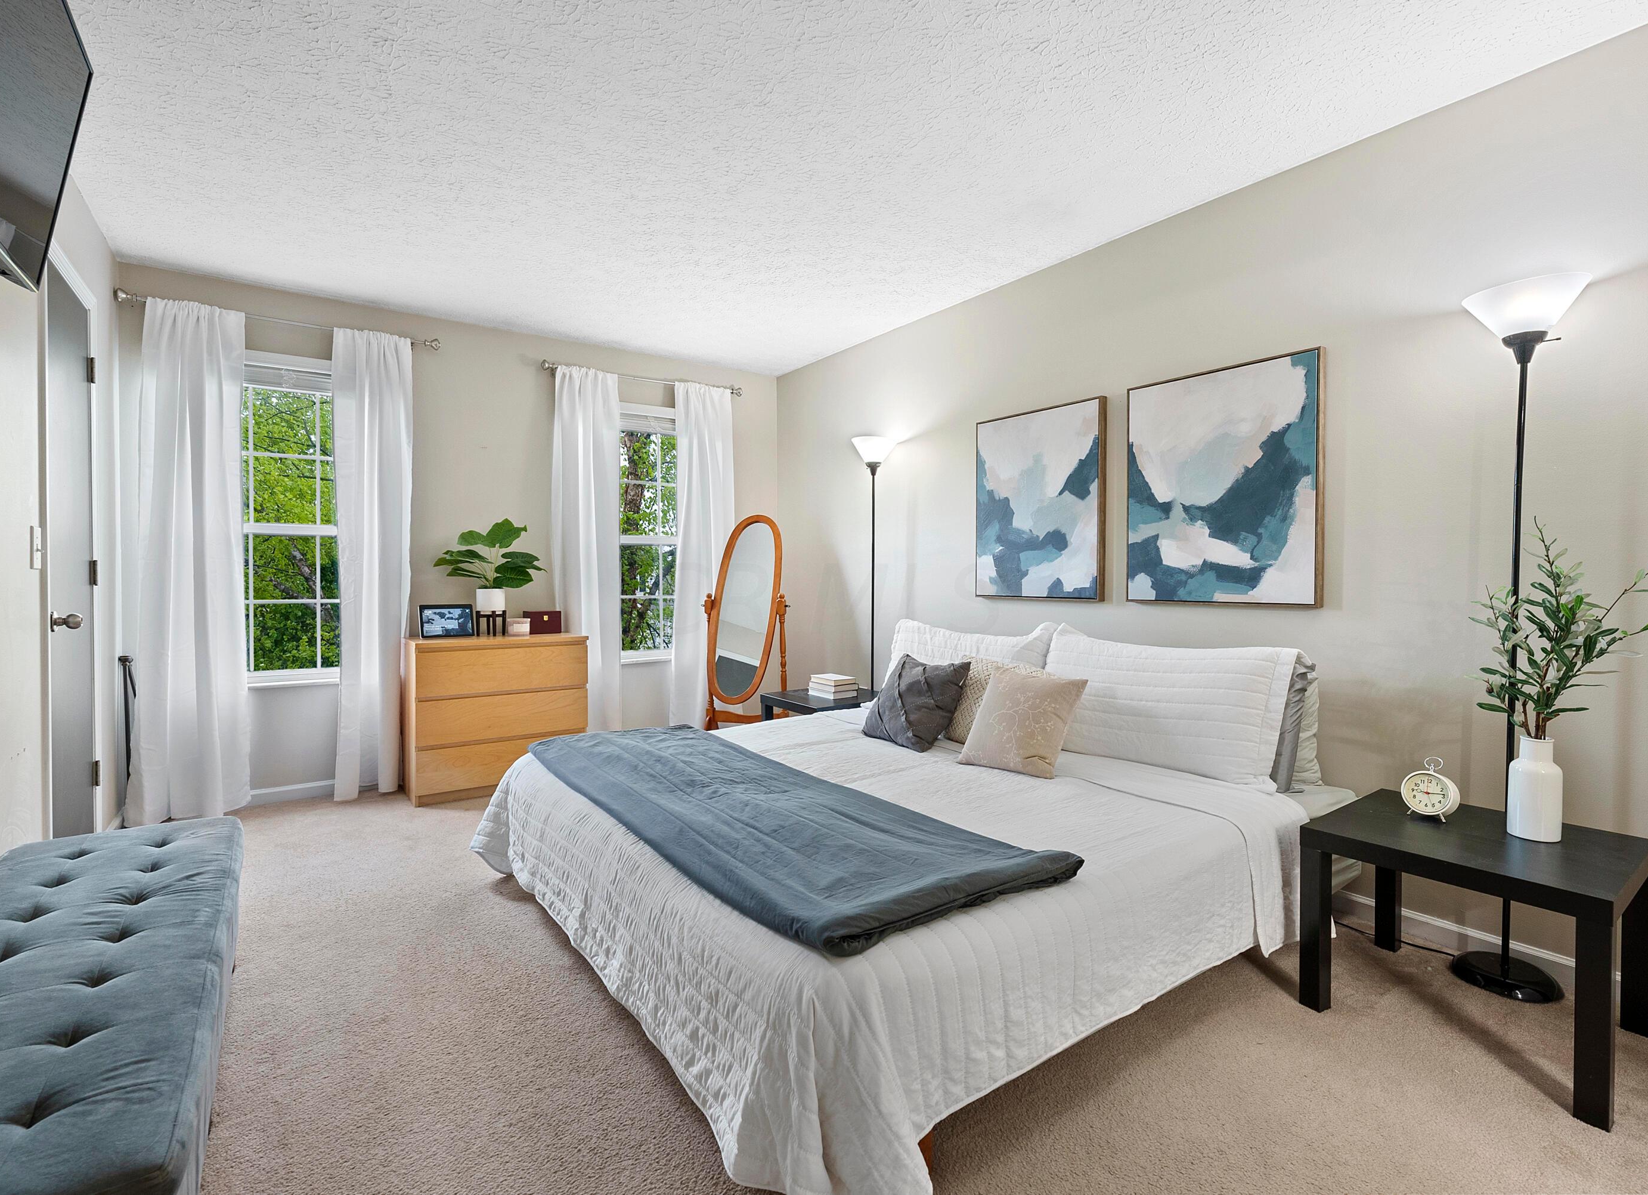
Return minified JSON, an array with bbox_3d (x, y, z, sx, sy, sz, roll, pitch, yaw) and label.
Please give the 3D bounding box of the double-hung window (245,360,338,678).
[{"bbox_3d":[-2.601,-0.366,3.603,0.930,1.580,0.100,-1,2,-35],"label":"double-hung window"}]

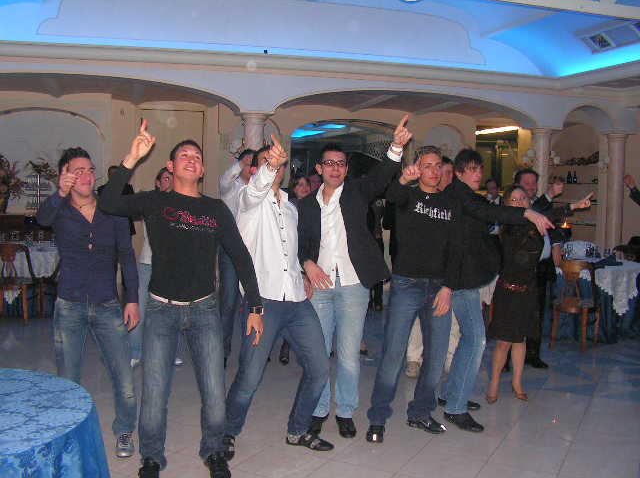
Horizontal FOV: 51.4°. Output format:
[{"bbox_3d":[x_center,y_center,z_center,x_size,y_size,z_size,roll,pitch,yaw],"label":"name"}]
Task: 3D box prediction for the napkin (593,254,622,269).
[{"bbox_3d":[2.929,0.236,6.780,0.290,0.120,0.200,1,3,18],"label":"napkin"}]

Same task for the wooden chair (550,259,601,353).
[{"bbox_3d":[2.482,0.632,6.465,0.440,0.860,0.480,3,5,31],"label":"wooden chair"}]

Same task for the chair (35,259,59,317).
[{"bbox_3d":[-3.215,0.514,8.060,0.480,0.860,0.440,2,5,28],"label":"chair"}]

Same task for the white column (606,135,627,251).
[{"bbox_3d":[4.431,-0.393,9.998,0.310,2.380,0.310,0,4,0],"label":"white column"}]

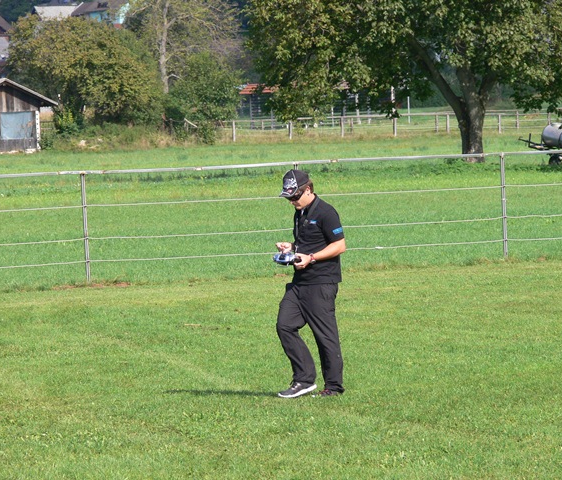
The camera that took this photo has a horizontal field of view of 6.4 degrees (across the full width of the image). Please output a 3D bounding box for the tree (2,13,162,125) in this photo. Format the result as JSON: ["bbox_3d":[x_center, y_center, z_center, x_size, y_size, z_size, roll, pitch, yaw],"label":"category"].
[{"bbox_3d":[-11.079,-9.266,285.000,8.800,7.000,8.200,-3,2,0],"label":"tree"}]

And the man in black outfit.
[{"bbox_3d":[0.228,0.336,38.800,0.500,1.740,0.520,-4,2,-30],"label":"man in black outfit"}]

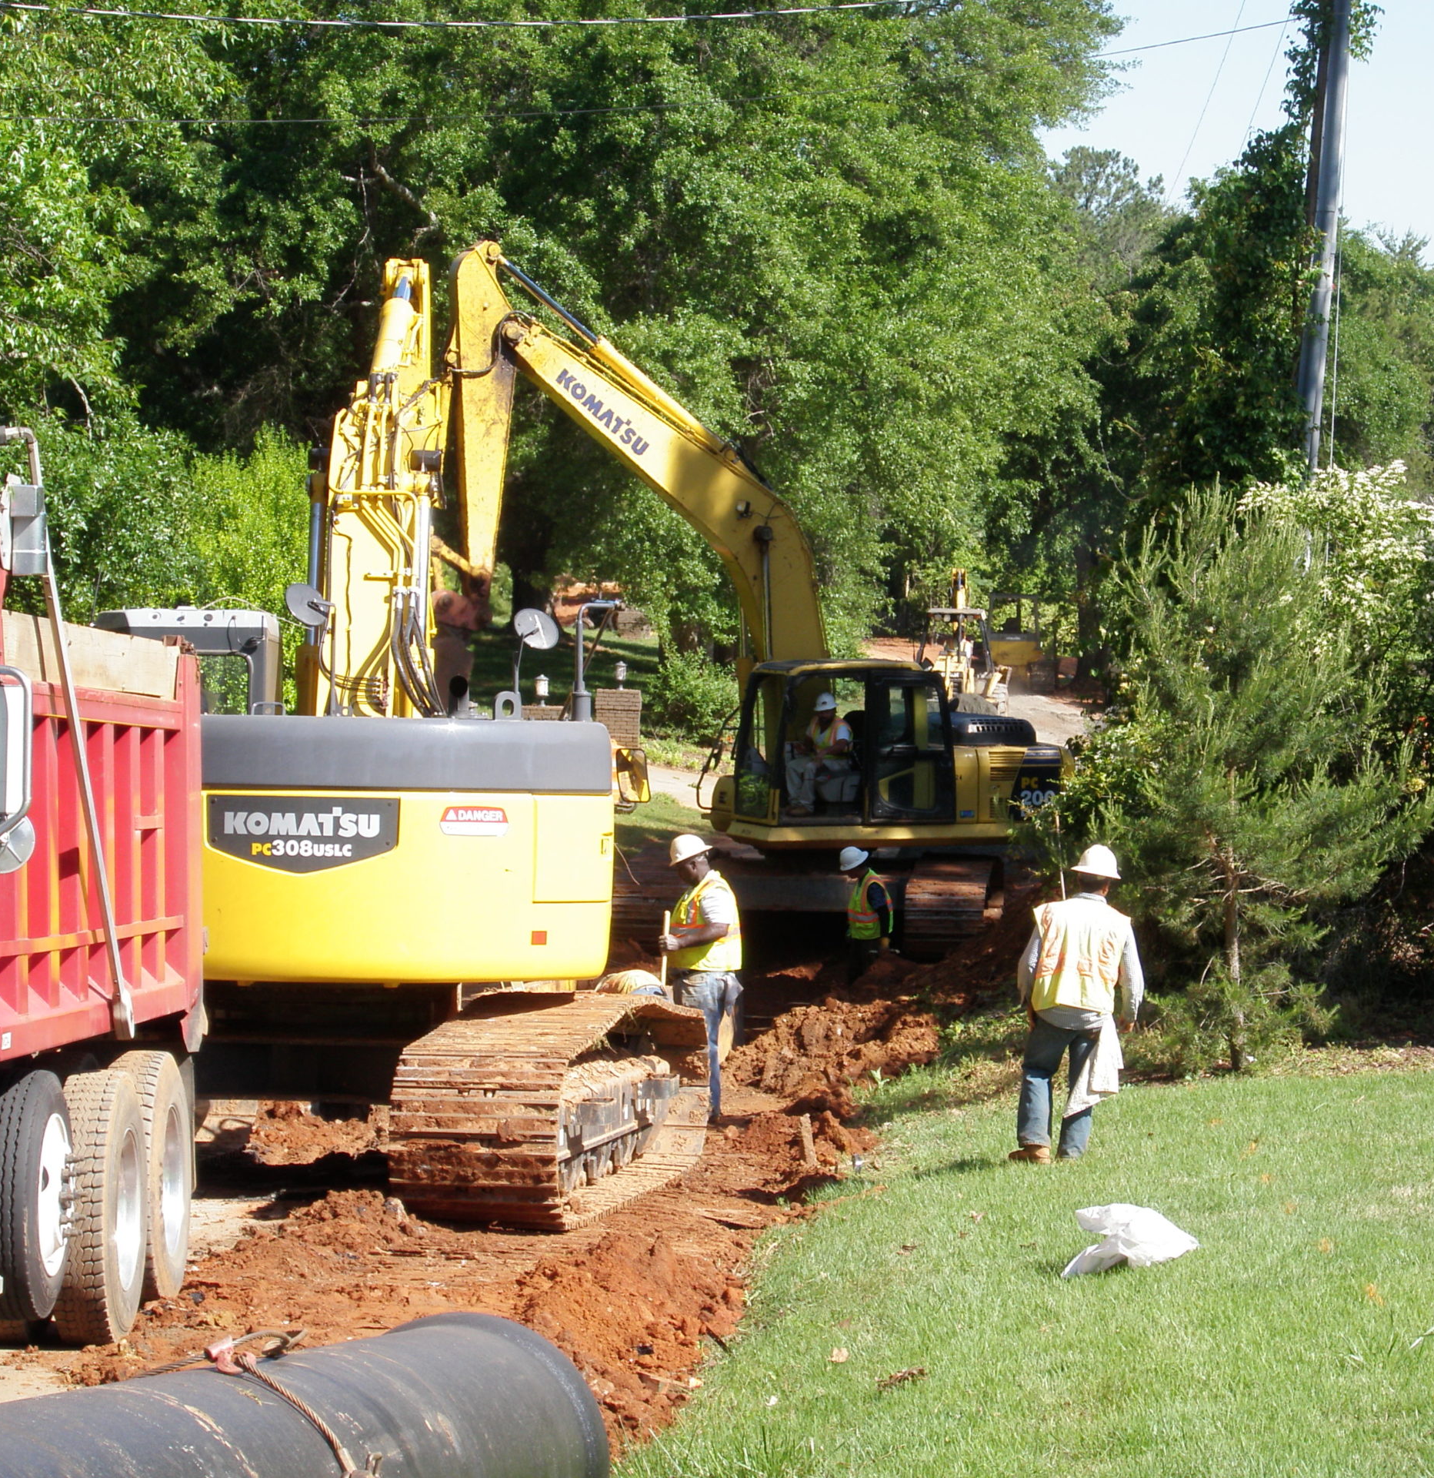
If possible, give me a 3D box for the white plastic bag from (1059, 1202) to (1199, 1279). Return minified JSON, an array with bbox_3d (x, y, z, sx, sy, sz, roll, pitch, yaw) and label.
[{"bbox_3d":[1.941,2.365,22.000,0.620,0.310,0.420,0,1,0],"label":"white plastic bag"}]

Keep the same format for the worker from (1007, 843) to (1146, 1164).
[{"bbox_3d":[2.064,1.511,26.800,0.700,1.820,0.500,0,1,-10],"label":"worker"}]

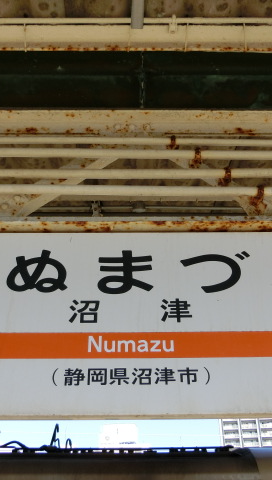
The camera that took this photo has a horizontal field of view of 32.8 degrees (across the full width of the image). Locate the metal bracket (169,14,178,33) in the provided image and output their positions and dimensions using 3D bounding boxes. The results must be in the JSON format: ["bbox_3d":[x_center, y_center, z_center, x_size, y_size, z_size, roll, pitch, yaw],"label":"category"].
[{"bbox_3d":[0.198,-1.143,2.440,0.040,0.090,0.050,0,-31,0],"label":"metal bracket"}]

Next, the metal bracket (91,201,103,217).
[{"bbox_3d":[-0.363,-0.289,4.245,0.095,0.140,0.070,0,-31,0],"label":"metal bracket"}]

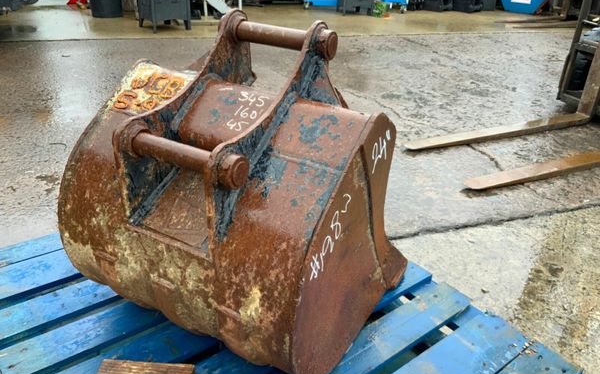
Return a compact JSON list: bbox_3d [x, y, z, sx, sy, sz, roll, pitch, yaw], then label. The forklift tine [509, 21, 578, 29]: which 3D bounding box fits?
[{"bbox_3d":[4.184,-2.731,8.509,1.600,0.050,0.130,-10,30,-23],"label":"forklift tine"}]

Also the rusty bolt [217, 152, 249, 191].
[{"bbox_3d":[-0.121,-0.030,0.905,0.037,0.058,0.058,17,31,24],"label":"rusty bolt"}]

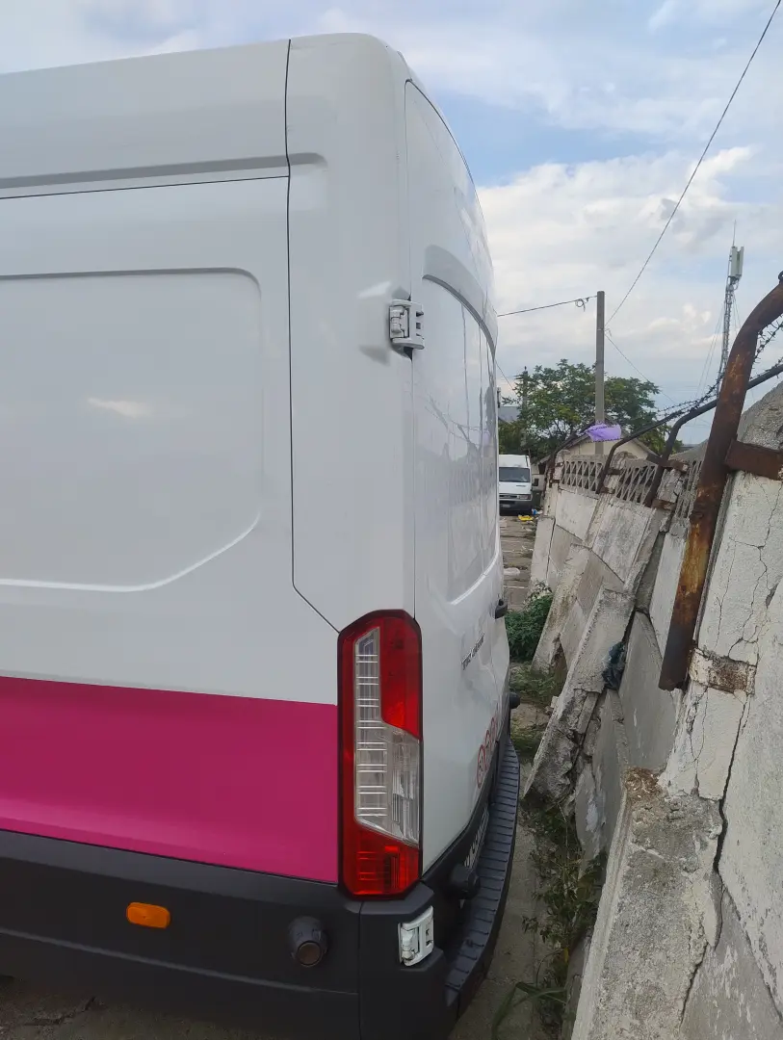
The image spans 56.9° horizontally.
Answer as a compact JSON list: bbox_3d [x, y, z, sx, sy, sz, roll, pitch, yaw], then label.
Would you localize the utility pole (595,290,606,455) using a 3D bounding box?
[{"bbox_3d":[7.278,-4.018,25.254,0.280,7.818,0.280,0,4,0],"label":"utility pole"}]

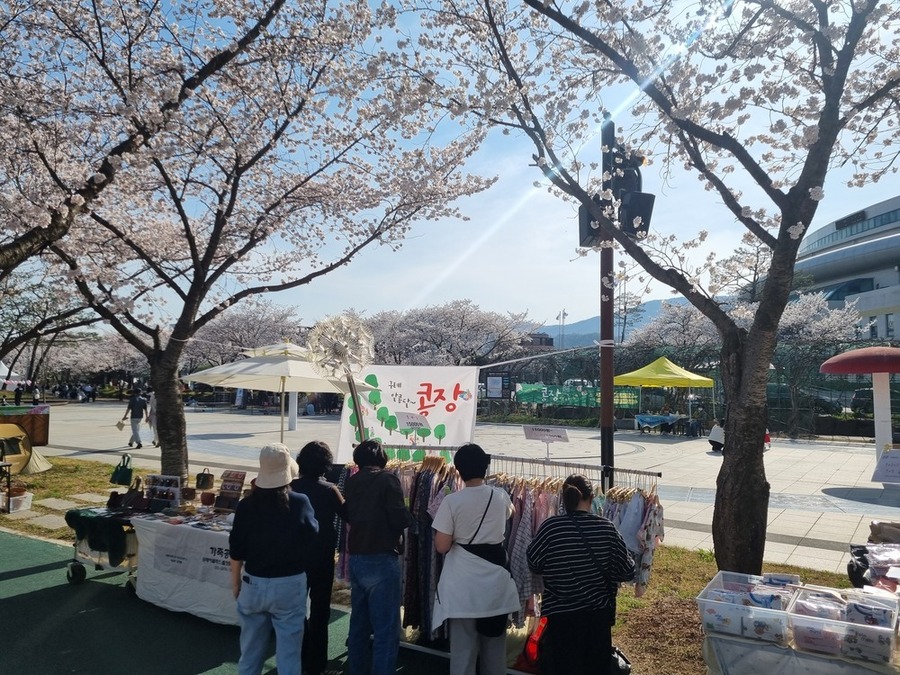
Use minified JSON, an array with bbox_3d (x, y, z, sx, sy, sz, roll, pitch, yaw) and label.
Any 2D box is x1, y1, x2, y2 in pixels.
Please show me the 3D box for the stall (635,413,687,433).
[{"bbox_3d":[7.730,3.160,24.530,1.800,0.760,0.700,-3,-5,37],"label":"stall"}]

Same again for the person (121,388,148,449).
[{"bbox_3d":[-9.151,2.365,19.700,0.650,1.720,0.500,2,-4,-29],"label":"person"}]

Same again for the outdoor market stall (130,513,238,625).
[{"bbox_3d":[-1.851,1.950,5.787,1.750,0.760,0.730,-2,-4,31],"label":"outdoor market stall"}]

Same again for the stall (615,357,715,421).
[{"bbox_3d":[8.000,2.148,25.450,3.000,2.900,3.000,-3,-5,37],"label":"stall"}]

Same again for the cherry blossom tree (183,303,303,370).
[{"bbox_3d":[-14.640,1.210,48.000,8.300,7.300,7.600,0,-4,0],"label":"cherry blossom tree"}]

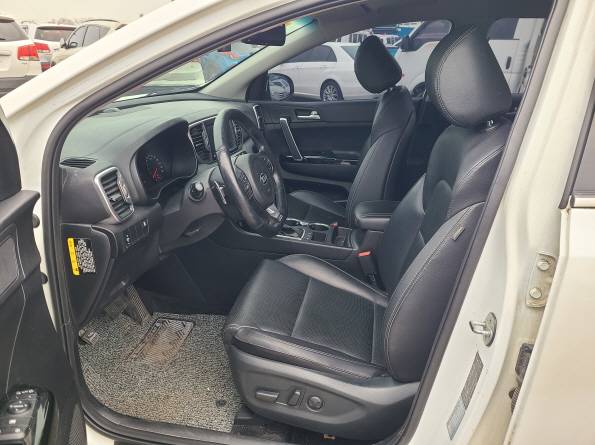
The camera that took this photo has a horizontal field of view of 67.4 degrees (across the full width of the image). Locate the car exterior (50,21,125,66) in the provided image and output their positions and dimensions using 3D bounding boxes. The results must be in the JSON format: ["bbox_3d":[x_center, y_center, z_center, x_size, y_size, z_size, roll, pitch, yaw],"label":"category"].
[{"bbox_3d":[-4.085,-3.725,10.331,1.870,1.730,4.650,-18,29,-39],"label":"car exterior"}]

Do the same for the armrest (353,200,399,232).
[{"bbox_3d":[0.339,-0.024,1.594,0.300,0.075,0.200,6,22,10],"label":"armrest"}]

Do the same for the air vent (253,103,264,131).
[{"bbox_3d":[-0.198,-0.521,2.199,0.050,0.130,0.080,-6,20,14],"label":"air vent"}]

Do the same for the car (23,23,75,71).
[{"bbox_3d":[-7.919,-5.307,14.041,1.860,1.690,4.600,-15,27,-35],"label":"car"}]

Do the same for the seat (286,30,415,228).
[{"bbox_3d":[0.216,-0.272,1.940,0.620,1.005,0.520,6,22,10],"label":"seat"}]

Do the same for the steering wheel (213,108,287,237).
[{"bbox_3d":[-0.147,-0.130,1.254,0.110,0.370,0.370,-18,16,18],"label":"steering wheel"}]

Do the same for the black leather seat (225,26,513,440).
[{"bbox_3d":[0.218,0.018,1.220,0.720,1.025,0.520,6,22,10],"label":"black leather seat"}]

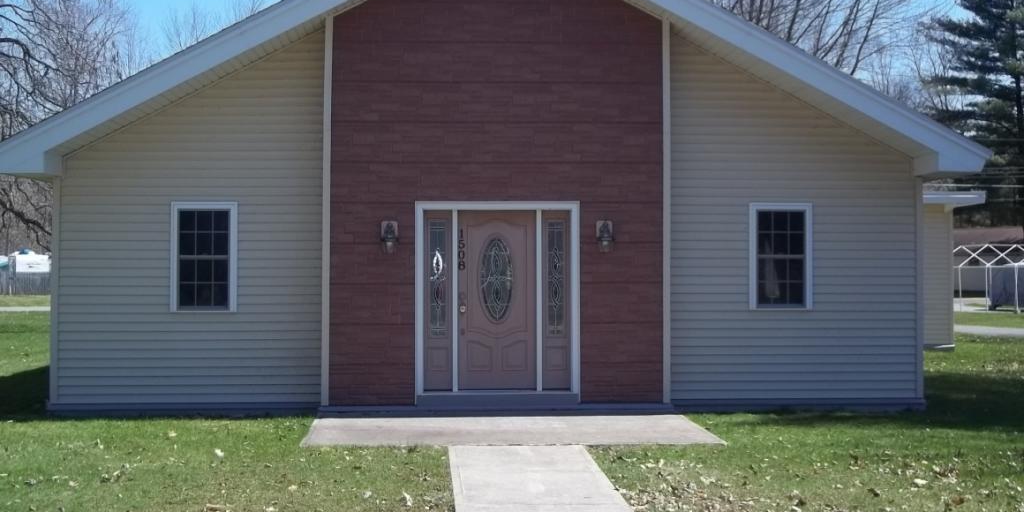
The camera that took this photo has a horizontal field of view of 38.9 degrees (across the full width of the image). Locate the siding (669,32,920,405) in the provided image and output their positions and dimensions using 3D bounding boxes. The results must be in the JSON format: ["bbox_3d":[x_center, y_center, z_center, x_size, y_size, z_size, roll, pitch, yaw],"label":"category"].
[{"bbox_3d":[3.265,-0.422,16.798,2.961,4.281,0.150,0,0,-4],"label":"siding"}]

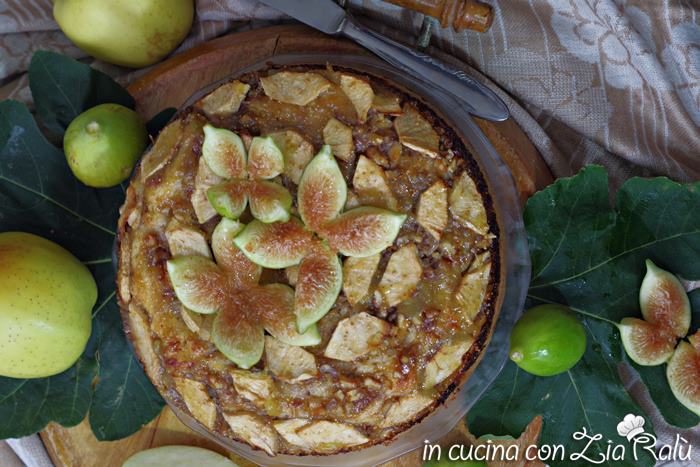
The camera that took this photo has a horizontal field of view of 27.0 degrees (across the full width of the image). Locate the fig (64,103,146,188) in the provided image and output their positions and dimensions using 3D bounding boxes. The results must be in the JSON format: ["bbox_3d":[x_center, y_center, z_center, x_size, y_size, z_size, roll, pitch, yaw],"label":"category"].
[{"bbox_3d":[-0.150,-0.054,0.893,0.050,0.048,0.050,0,62,23],"label":"fig"}]

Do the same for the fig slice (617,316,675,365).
[{"bbox_3d":[0.180,0.066,0.885,0.036,0.020,0.026,21,86,5],"label":"fig slice"}]

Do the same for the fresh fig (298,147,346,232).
[{"bbox_3d":[-0.016,-0.026,0.868,0.027,0.017,0.052,10,87,1],"label":"fresh fig"}]

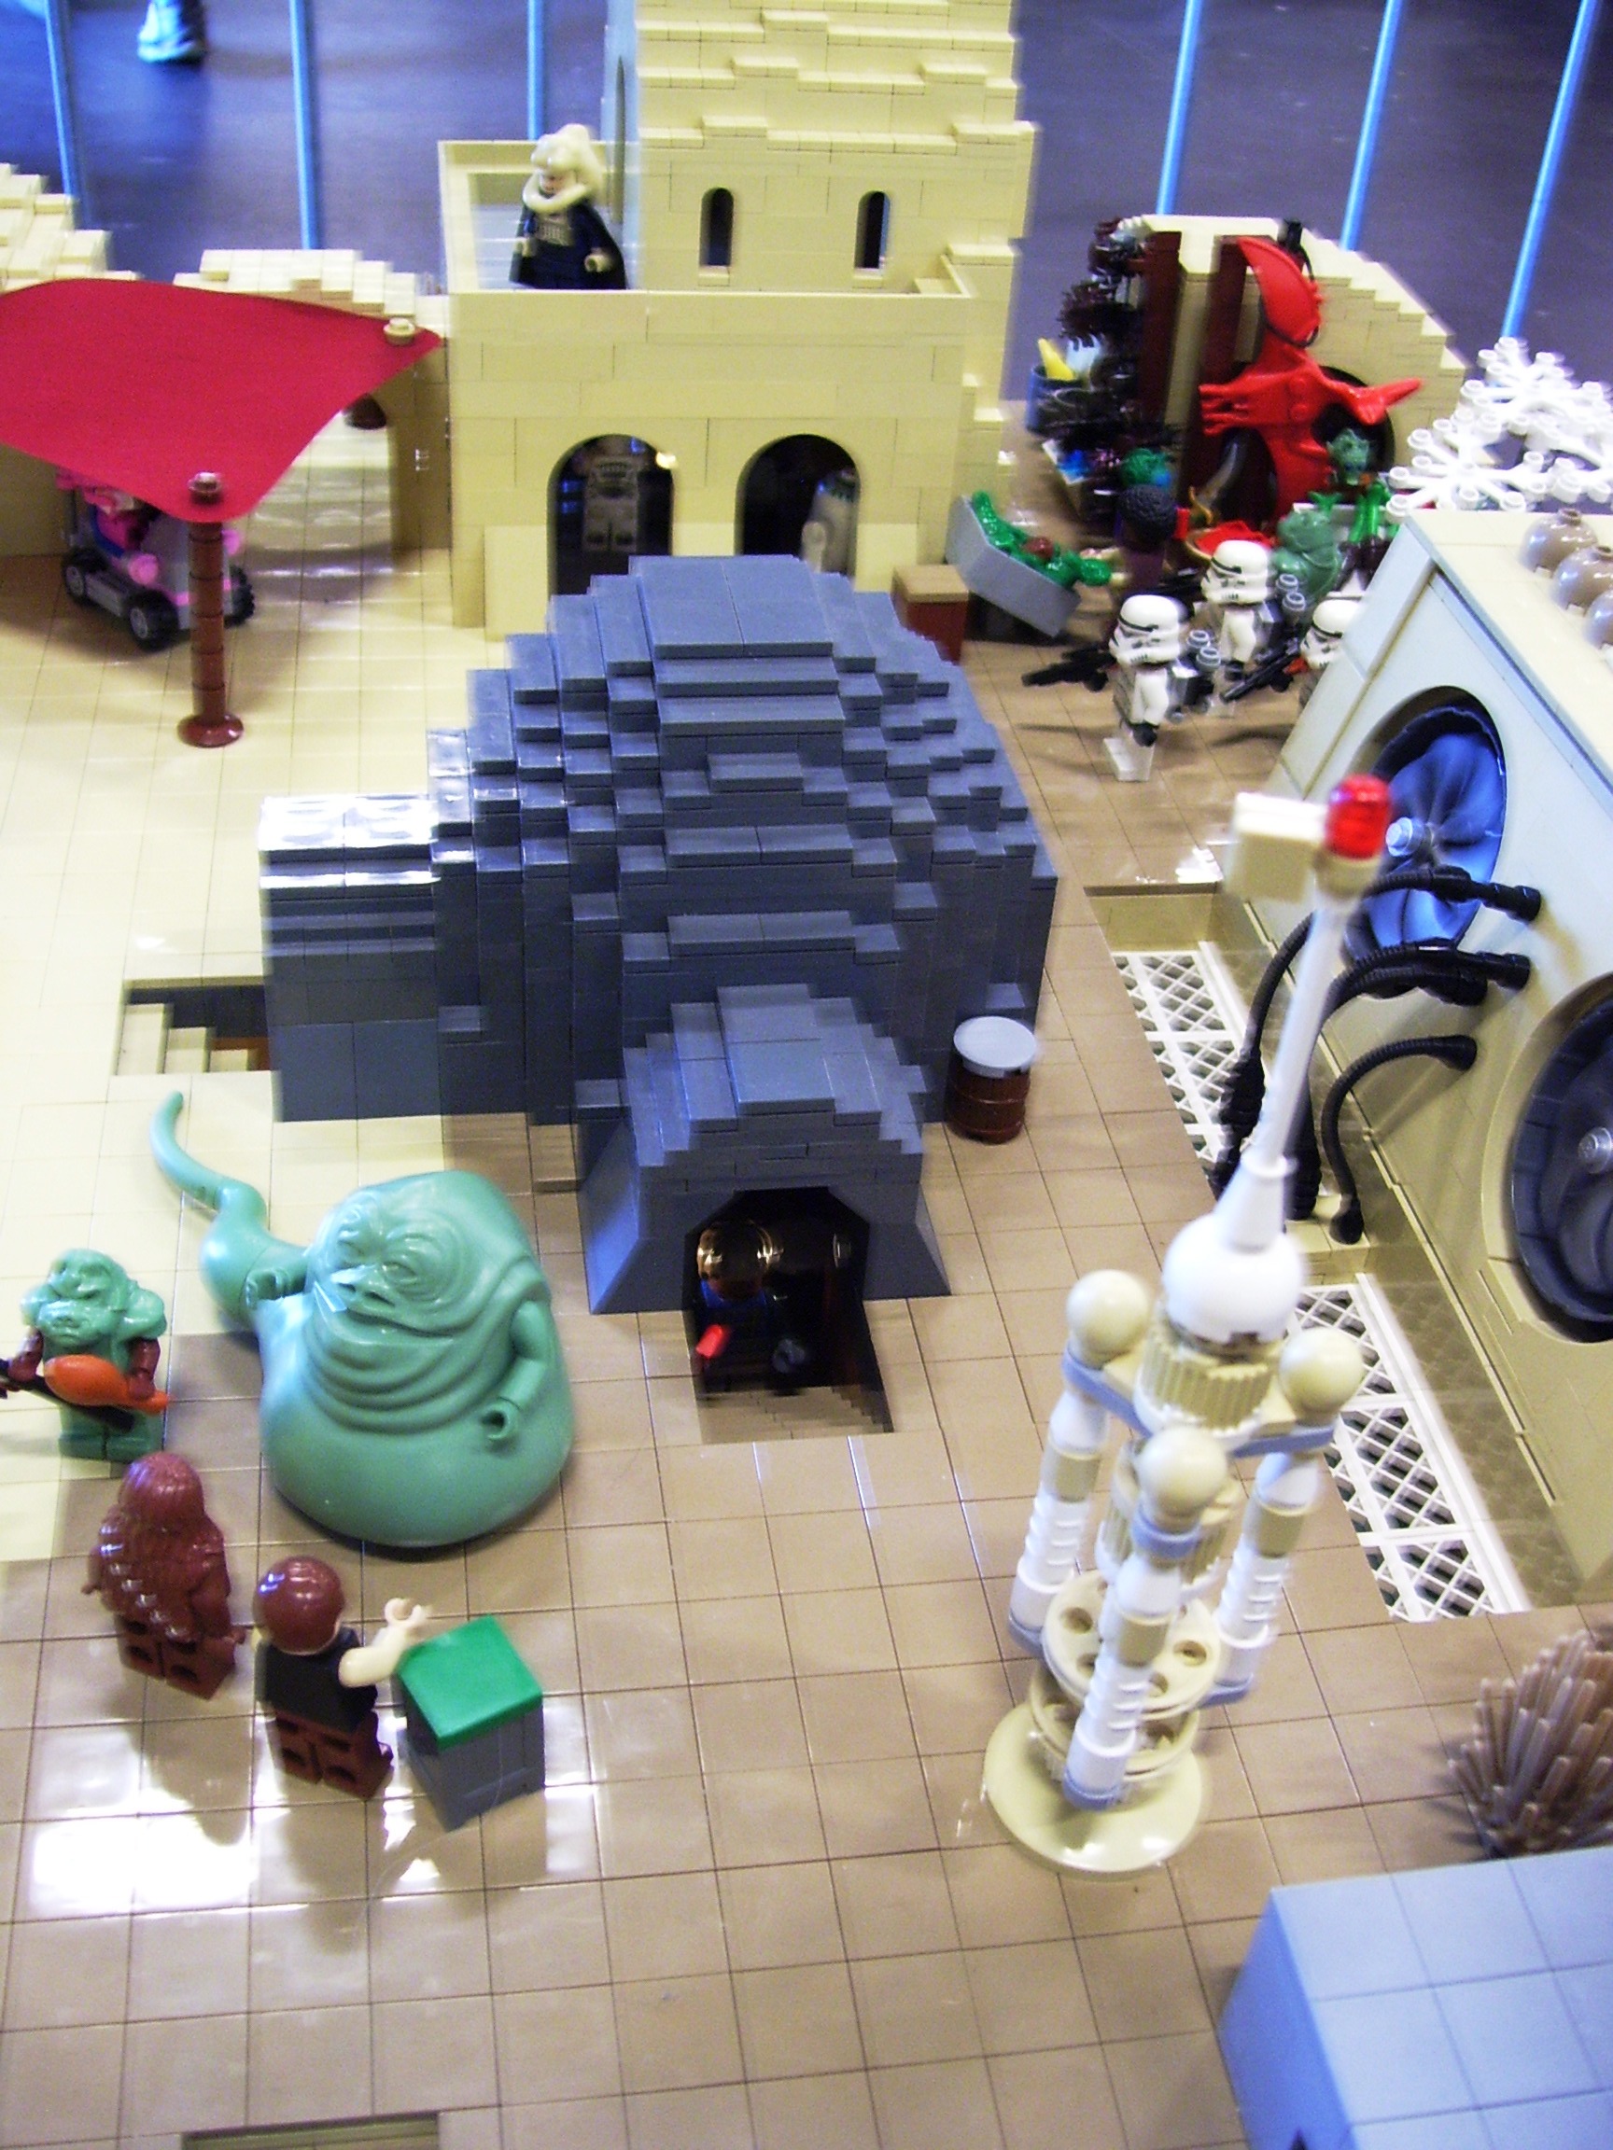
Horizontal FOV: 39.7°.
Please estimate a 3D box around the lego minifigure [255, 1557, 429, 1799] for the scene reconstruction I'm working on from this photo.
[{"bbox_3d":[-0.066,0.080,0.314,0.024,0.042,0.019,16,39,12],"label":"lego minifigure"}]

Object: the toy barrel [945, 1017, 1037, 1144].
[{"bbox_3d":[0.037,0.002,0.446,0.017,0.020,0.017,-2,39,-10],"label":"toy barrel"}]

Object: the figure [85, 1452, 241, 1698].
[{"bbox_3d":[-0.091,0.070,0.321,0.025,0.045,0.015,17,40,13],"label":"figure"}]

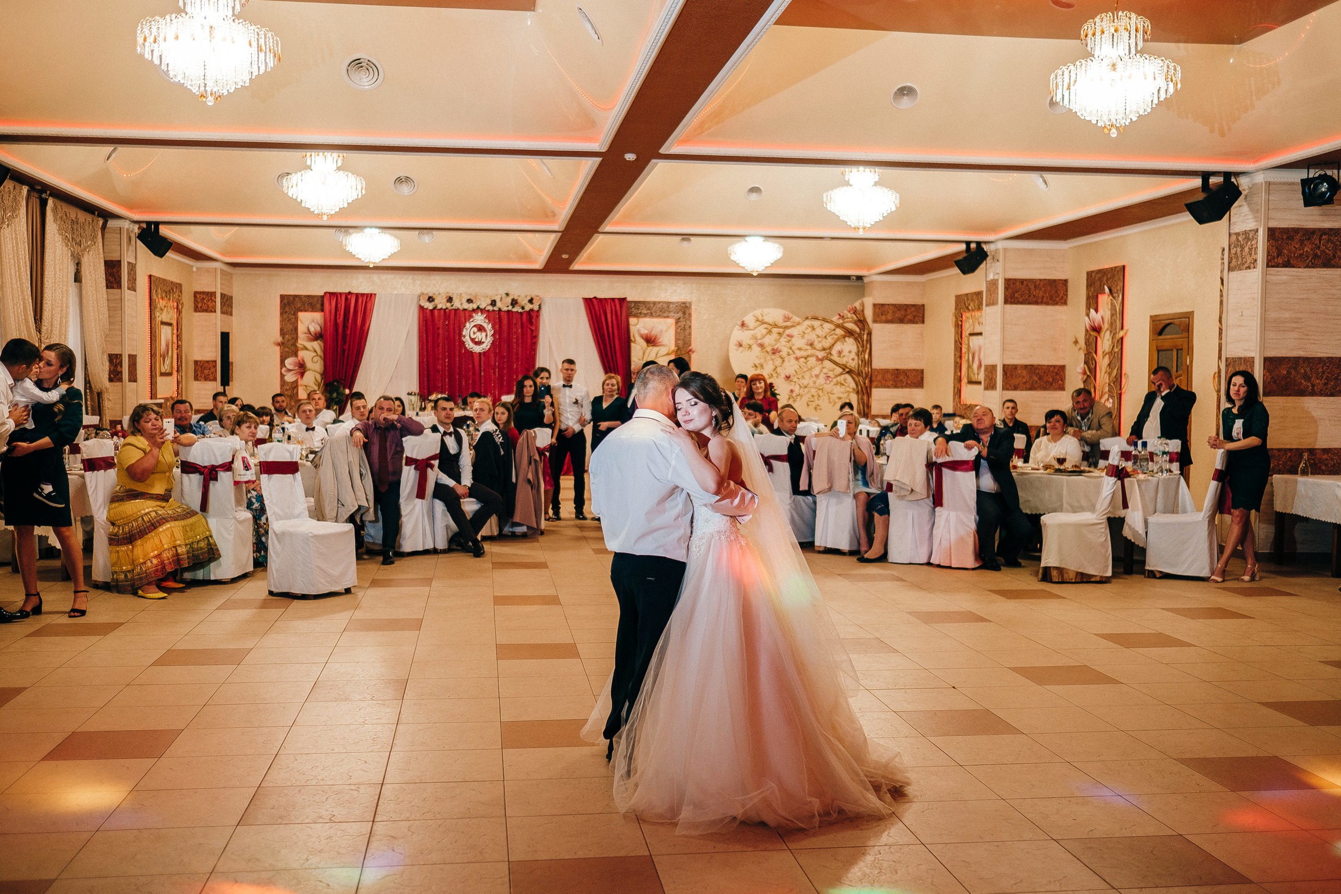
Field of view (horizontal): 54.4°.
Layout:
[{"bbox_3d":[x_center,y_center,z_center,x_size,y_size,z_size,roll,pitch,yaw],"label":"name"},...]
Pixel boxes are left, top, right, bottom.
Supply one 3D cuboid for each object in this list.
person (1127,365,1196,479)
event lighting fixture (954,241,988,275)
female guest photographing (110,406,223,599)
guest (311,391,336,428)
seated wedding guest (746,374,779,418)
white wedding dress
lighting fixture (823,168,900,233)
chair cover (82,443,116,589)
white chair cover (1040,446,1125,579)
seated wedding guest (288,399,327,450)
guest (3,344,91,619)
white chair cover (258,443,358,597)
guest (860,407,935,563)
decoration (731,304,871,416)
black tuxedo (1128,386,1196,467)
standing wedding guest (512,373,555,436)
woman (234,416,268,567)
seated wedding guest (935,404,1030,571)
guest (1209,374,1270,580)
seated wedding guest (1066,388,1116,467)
[{"bbox_3d":[4.679,0.086,12.400,0.580,1.730,0.450,3,4,40],"label":"person"},{"bbox_3d":[3.859,-2.414,16.700,0.410,0.340,0.320,-34,13,-15],"label":"event lighting fixture"},{"bbox_3d":[-3.636,0.354,9.300,0.760,1.300,0.580,2,3,29],"label":"female guest photographing"},{"bbox_3d":[-3.964,0.073,14.700,0.520,1.377,0.700,0,3,-12],"label":"guest"},{"bbox_3d":[1.121,-0.094,16.500,0.480,1.653,0.320,1,3,2],"label":"seated wedding guest"},{"bbox_3d":[0.260,0.494,5.100,1.150,1.578,1.100,0,3,-13],"label":"white wedding dress"},{"bbox_3d":[2.014,-2.610,13.660,0.800,0.750,0.800,0,3,-8],"label":"lighting fixture"},{"bbox_3d":[-4.020,0.478,9.780,0.600,1.050,0.450,1,3,11],"label":"chair cover"},{"bbox_3d":[3.282,0.531,10.350,0.580,1.060,0.450,2,3,23],"label":"white chair cover"},{"bbox_3d":[-3.631,0.178,13.000,0.500,1.290,0.750,0,3,-16],"label":"seated wedding guest"},{"bbox_3d":[-3.996,0.208,8.321,0.500,1.732,0.420,2,3,27],"label":"guest"},{"bbox_3d":[-2.534,0.504,9.114,0.520,1.040,0.420,2,3,31],"label":"white chair cover"},{"bbox_3d":[1.948,0.319,11.167,0.660,1.310,0.470,-1,3,-23],"label":"guest"},{"bbox_3d":[2.235,-1.301,22.342,2.502,2.292,0.120,0,3,-8],"label":"decoration"},{"bbox_3d":[4.679,-0.189,12.400,0.580,0.800,0.420,3,4,40],"label":"black tuxedo"},{"bbox_3d":[-1.547,0.020,14.100,0.470,1.600,0.320,0,3,-7],"label":"standing wedding guest"},{"bbox_3d":[-3.463,0.325,10.669,0.470,1.220,0.660,-1,3,-30],"label":"woman"},{"bbox_3d":[2.632,0.325,10.900,0.720,1.350,0.720,1,3,14],"label":"seated wedding guest"},{"bbox_3d":[4.460,0.226,10.219,0.460,1.650,0.380,2,3,25],"label":"guest"},{"bbox_3d":[4.120,0.175,12.800,0.580,1.500,0.600,2,3,23],"label":"seated wedding guest"}]

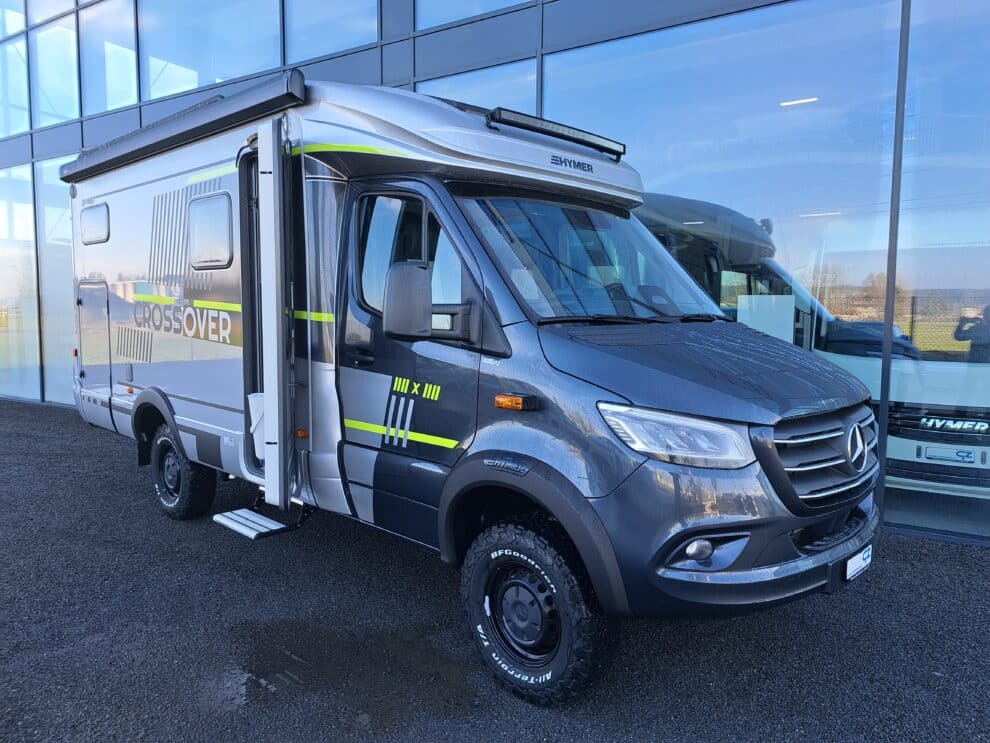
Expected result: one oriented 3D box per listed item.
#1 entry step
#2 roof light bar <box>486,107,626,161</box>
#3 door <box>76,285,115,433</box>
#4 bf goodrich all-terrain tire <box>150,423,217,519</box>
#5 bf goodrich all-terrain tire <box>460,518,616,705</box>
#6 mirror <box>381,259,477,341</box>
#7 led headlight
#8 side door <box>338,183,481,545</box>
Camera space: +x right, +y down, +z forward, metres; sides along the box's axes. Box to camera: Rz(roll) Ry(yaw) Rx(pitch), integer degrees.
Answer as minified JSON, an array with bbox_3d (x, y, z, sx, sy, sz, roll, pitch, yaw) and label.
[{"bbox_3d":[-1.458,0.914,4.078,0.500,0.050,0.210,6,7,42],"label":"entry step"},{"bbox_3d":[0.382,-1.304,3.850,0.110,0.110,1.180,6,7,42],"label":"roof light bar"},{"bbox_3d":[-3.496,-0.152,6.035,0.810,1.270,0.060,6,7,42],"label":"door"},{"bbox_3d":[-2.514,0.793,5.533,0.780,0.780,0.260,6,7,42],"label":"bf goodrich all-terrain tire"},{"bbox_3d":[0.184,1.057,3.066,0.780,0.780,0.260,6,7,42],"label":"bf goodrich all-terrain tire"},{"bbox_3d":[-0.266,-0.296,2.887,0.180,0.325,0.410,6,7,42],"label":"mirror"},{"bbox_3d":[0.713,0.261,2.697,0.480,0.270,0.450,6,7,42],"label":"led headlight"},{"bbox_3d":[-0.401,-0.064,3.426,1.110,1.770,0.190,6,7,42],"label":"side door"}]

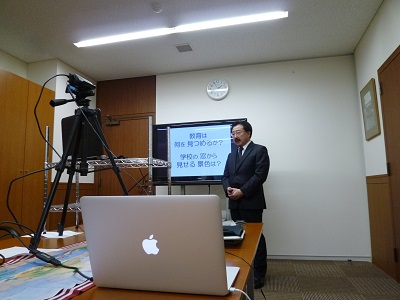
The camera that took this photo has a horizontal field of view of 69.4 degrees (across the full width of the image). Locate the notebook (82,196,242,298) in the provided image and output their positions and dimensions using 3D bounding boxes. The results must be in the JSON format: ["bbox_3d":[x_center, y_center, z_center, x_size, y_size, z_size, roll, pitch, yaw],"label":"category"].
[{"bbox_3d":[-0.086,0.240,0.800,0.348,0.234,0.306,-3,-9,13],"label":"notebook"}]

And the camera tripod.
[{"bbox_3d":[-0.648,0.103,1.590,0.500,0.760,0.500,-8,-11,40],"label":"camera tripod"}]

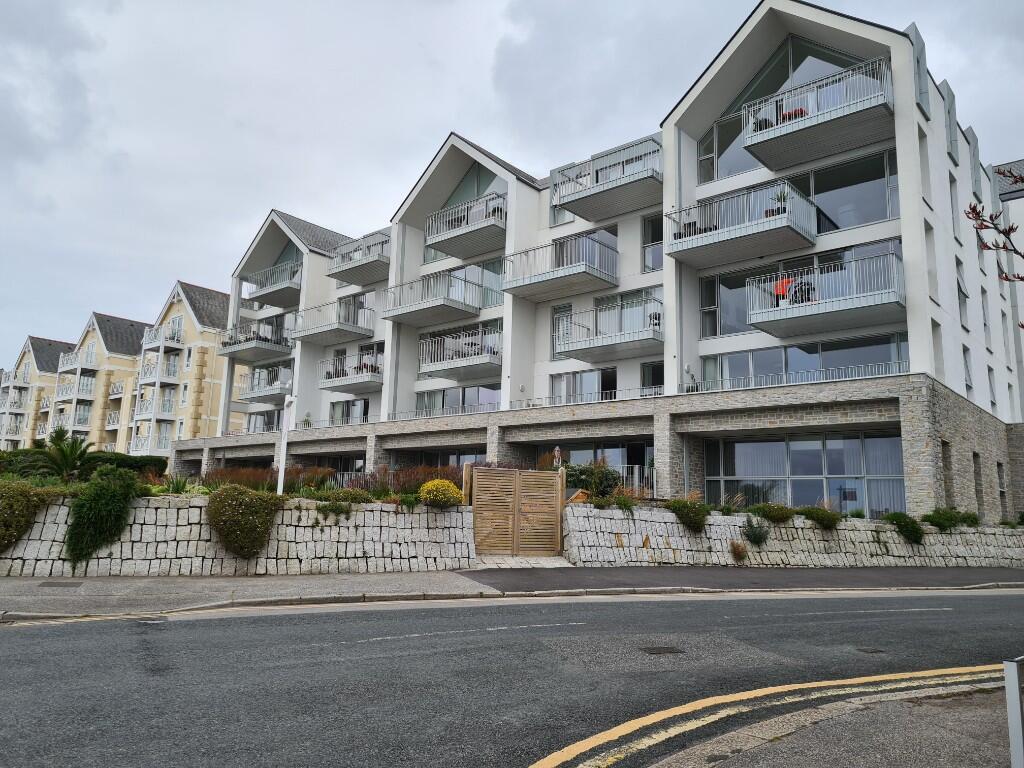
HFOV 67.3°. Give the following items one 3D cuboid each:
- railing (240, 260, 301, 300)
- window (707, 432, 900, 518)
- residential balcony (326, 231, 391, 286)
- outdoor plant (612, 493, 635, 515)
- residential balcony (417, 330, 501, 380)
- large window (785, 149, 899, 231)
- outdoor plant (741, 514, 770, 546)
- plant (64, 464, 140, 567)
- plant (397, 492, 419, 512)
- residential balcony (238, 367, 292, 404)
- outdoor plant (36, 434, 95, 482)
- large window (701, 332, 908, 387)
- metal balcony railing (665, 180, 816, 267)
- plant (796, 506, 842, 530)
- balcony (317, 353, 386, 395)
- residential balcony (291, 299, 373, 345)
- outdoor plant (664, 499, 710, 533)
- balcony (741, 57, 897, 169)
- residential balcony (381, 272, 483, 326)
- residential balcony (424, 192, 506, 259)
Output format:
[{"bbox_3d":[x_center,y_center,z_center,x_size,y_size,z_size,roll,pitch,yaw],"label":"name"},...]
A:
[{"bbox_3d":[-13.955,-6.067,47.364,4.515,1.575,2.310,-7,-13,41],"label":"railing"},{"bbox_3d":[9.371,3.015,24.871,6.700,2.800,0.150,-7,-13,40],"label":"window"},{"bbox_3d":[-7.051,-6.258,38.734,4.241,1.453,2.243,-7,-13,40],"label":"residential balcony"},{"bbox_3d":[2.305,2.470,15.900,0.440,0.420,0.380,5,-11,-20],"label":"outdoor plant"},{"bbox_3d":[-1.630,-1.176,32.932,4.095,1.453,2.243,-7,-13,40],"label":"residential balcony"},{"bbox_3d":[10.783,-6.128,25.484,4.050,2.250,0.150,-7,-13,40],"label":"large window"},{"bbox_3d":[5.224,3.143,16.500,0.560,0.652,0.420,5,-11,-19],"label":"outdoor plant"},{"bbox_3d":[-6.868,2.206,12.900,1.084,1.625,0.850,6,-11,-21],"label":"plant"},{"bbox_3d":[-2.120,2.404,15.600,0.440,0.380,0.400,4,-10,-15],"label":"plant"},{"bbox_3d":[-12.902,0.212,42.604,4.192,1.453,2.243,-7,-13,40],"label":"residential balcony"},{"bbox_3d":[-11.321,1.876,19.500,1.500,1.300,1.500,6,-11,-24],"label":"outdoor plant"},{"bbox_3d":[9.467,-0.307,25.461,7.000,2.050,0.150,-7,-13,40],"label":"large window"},{"bbox_3d":[7.519,-5.172,25.657,4.251,1.453,2.243,-7,-13,40],"label":"metal balcony railing"},{"bbox_3d":[7.037,3.078,17.600,0.968,0.505,0.650,5,-11,-19],"label":"plant"},{"bbox_3d":[-7.266,-0.482,37.768,4.095,1.453,2.243,-7,-13,40],"label":"balcony"},{"bbox_3d":[-10.049,-3.362,43.380,4.379,1.544,2.394,-7,-13,41],"label":"residential balcony"},{"bbox_3d":[3.651,2.736,16.000,0.880,0.658,0.650,5,-11,-19],"label":"outdoor plant"},{"bbox_3d":[9.835,-8.336,24.246,4.222,1.453,2.243,-7,-13,40],"label":"balcony"},{"bbox_3d":[-3.885,-3.822,36.392,4.249,1.395,2.250,-7,-13,40],"label":"residential balcony"},{"bbox_3d":[-1.661,-7.474,36.728,4.494,1.565,2.394,-7,-13,41],"label":"residential balcony"}]

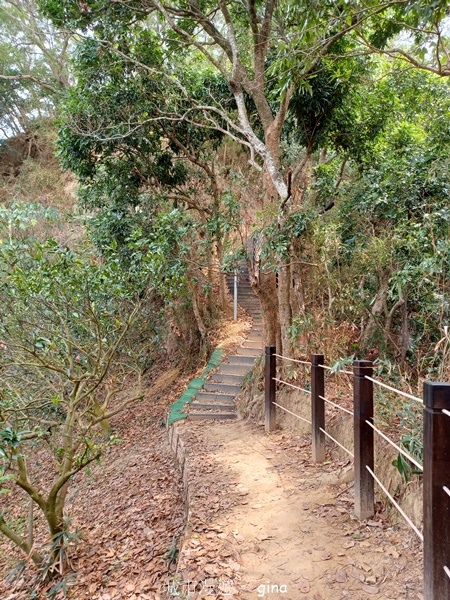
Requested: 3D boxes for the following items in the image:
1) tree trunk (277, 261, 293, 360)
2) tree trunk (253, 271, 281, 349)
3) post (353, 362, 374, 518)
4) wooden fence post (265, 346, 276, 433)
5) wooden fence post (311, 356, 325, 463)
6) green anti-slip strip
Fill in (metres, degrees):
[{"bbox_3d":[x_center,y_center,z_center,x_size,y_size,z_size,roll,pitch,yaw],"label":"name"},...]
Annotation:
[{"bbox_3d":[1.220,0.200,8.900,0.270,2.050,0.260,0,-1,0],"label":"tree trunk"},{"bbox_3d":[0.870,0.230,9.100,0.550,1.750,0.420,0,-1,0],"label":"tree trunk"},{"bbox_3d":[1.052,1.039,3.275,0.108,1.160,0.108,0,-1,-6],"label":"post"},{"bbox_3d":[0.645,1.247,6.075,0.105,1.165,0.105,1,-1,-25],"label":"wooden fence post"},{"bbox_3d":[1.008,1.164,4.670,0.105,1.140,0.105,0,-1,-9],"label":"wooden fence post"},{"bbox_3d":[-0.410,1.470,7.850,0.320,0.950,2.750,0,-1,13],"label":"green anti-slip strip"}]

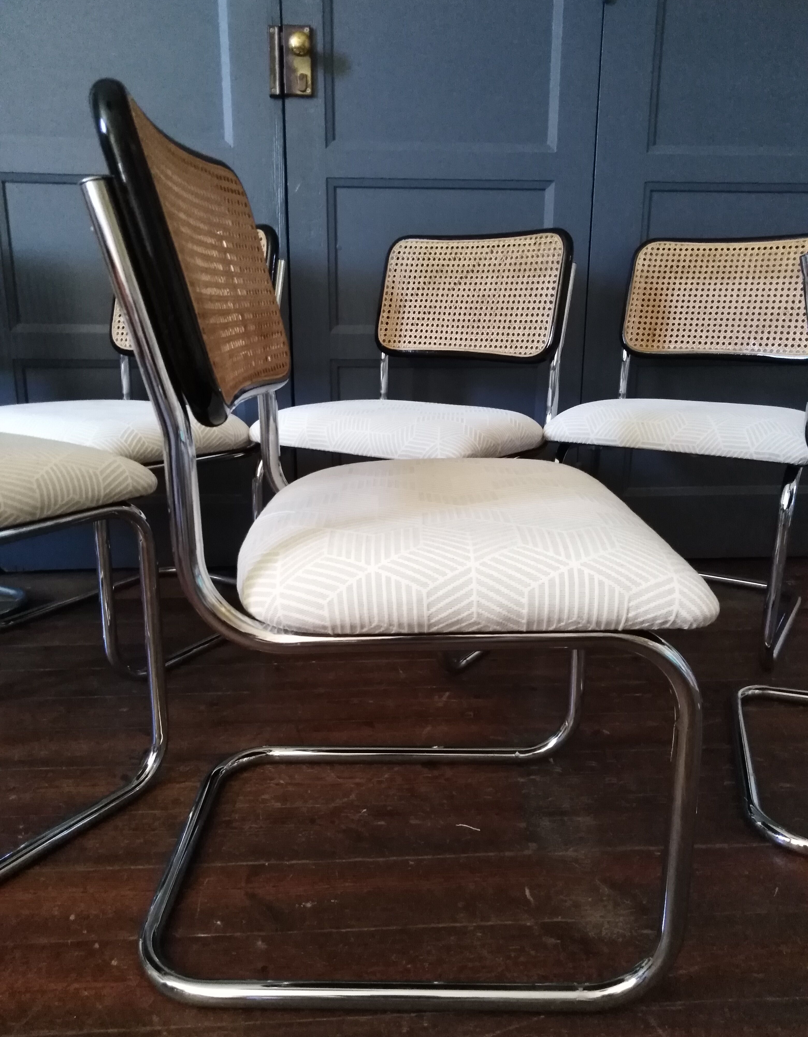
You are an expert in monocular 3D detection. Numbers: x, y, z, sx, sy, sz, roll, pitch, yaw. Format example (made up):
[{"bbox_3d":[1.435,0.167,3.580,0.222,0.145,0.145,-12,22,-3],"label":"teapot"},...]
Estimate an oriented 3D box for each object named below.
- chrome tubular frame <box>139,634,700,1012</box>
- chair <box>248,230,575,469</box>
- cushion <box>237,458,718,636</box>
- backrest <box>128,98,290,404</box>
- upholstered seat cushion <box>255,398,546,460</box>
[{"bbox_3d":[-0.007,0.222,0.896,0.536,0.388,0.447,0,14,-1],"label":"chrome tubular frame"},{"bbox_3d":[0.034,-0.178,1.597,0.470,0.813,0.550,10,17,33],"label":"chair"},{"bbox_3d":[0.062,-0.004,0.838,0.427,0.086,0.470,0,14,-1],"label":"cushion"},{"bbox_3d":[-0.189,-0.248,0.773,0.055,0.245,0.410,-14,14,3],"label":"backrest"},{"bbox_3d":[-0.001,-0.185,1.543,0.470,0.086,0.427,10,17,33],"label":"upholstered seat cushion"}]

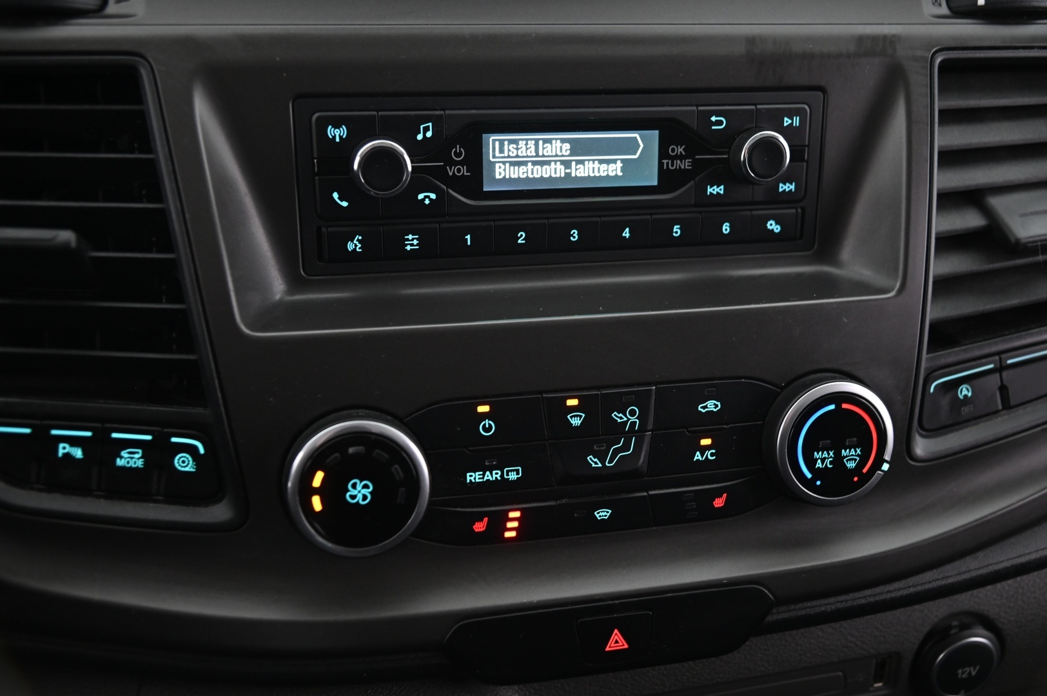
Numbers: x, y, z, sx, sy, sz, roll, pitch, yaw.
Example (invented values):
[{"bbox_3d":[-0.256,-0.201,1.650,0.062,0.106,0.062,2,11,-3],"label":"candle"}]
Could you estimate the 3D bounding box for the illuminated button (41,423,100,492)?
[{"bbox_3d":[-0.159,0.038,0.393,0.022,0.024,0.007,3,2,6],"label":"illuminated button"}]

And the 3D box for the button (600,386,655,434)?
[{"bbox_3d":[0.037,0.022,0.399,0.020,0.017,0.007,-4,5,-12],"label":"button"}]

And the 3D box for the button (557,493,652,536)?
[{"bbox_3d":[0.028,0.060,0.398,0.035,0.013,0.007,-4,3,-12],"label":"button"}]

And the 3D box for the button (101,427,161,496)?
[{"bbox_3d":[-0.137,0.040,0.391,0.022,0.024,0.007,3,2,6],"label":"button"}]

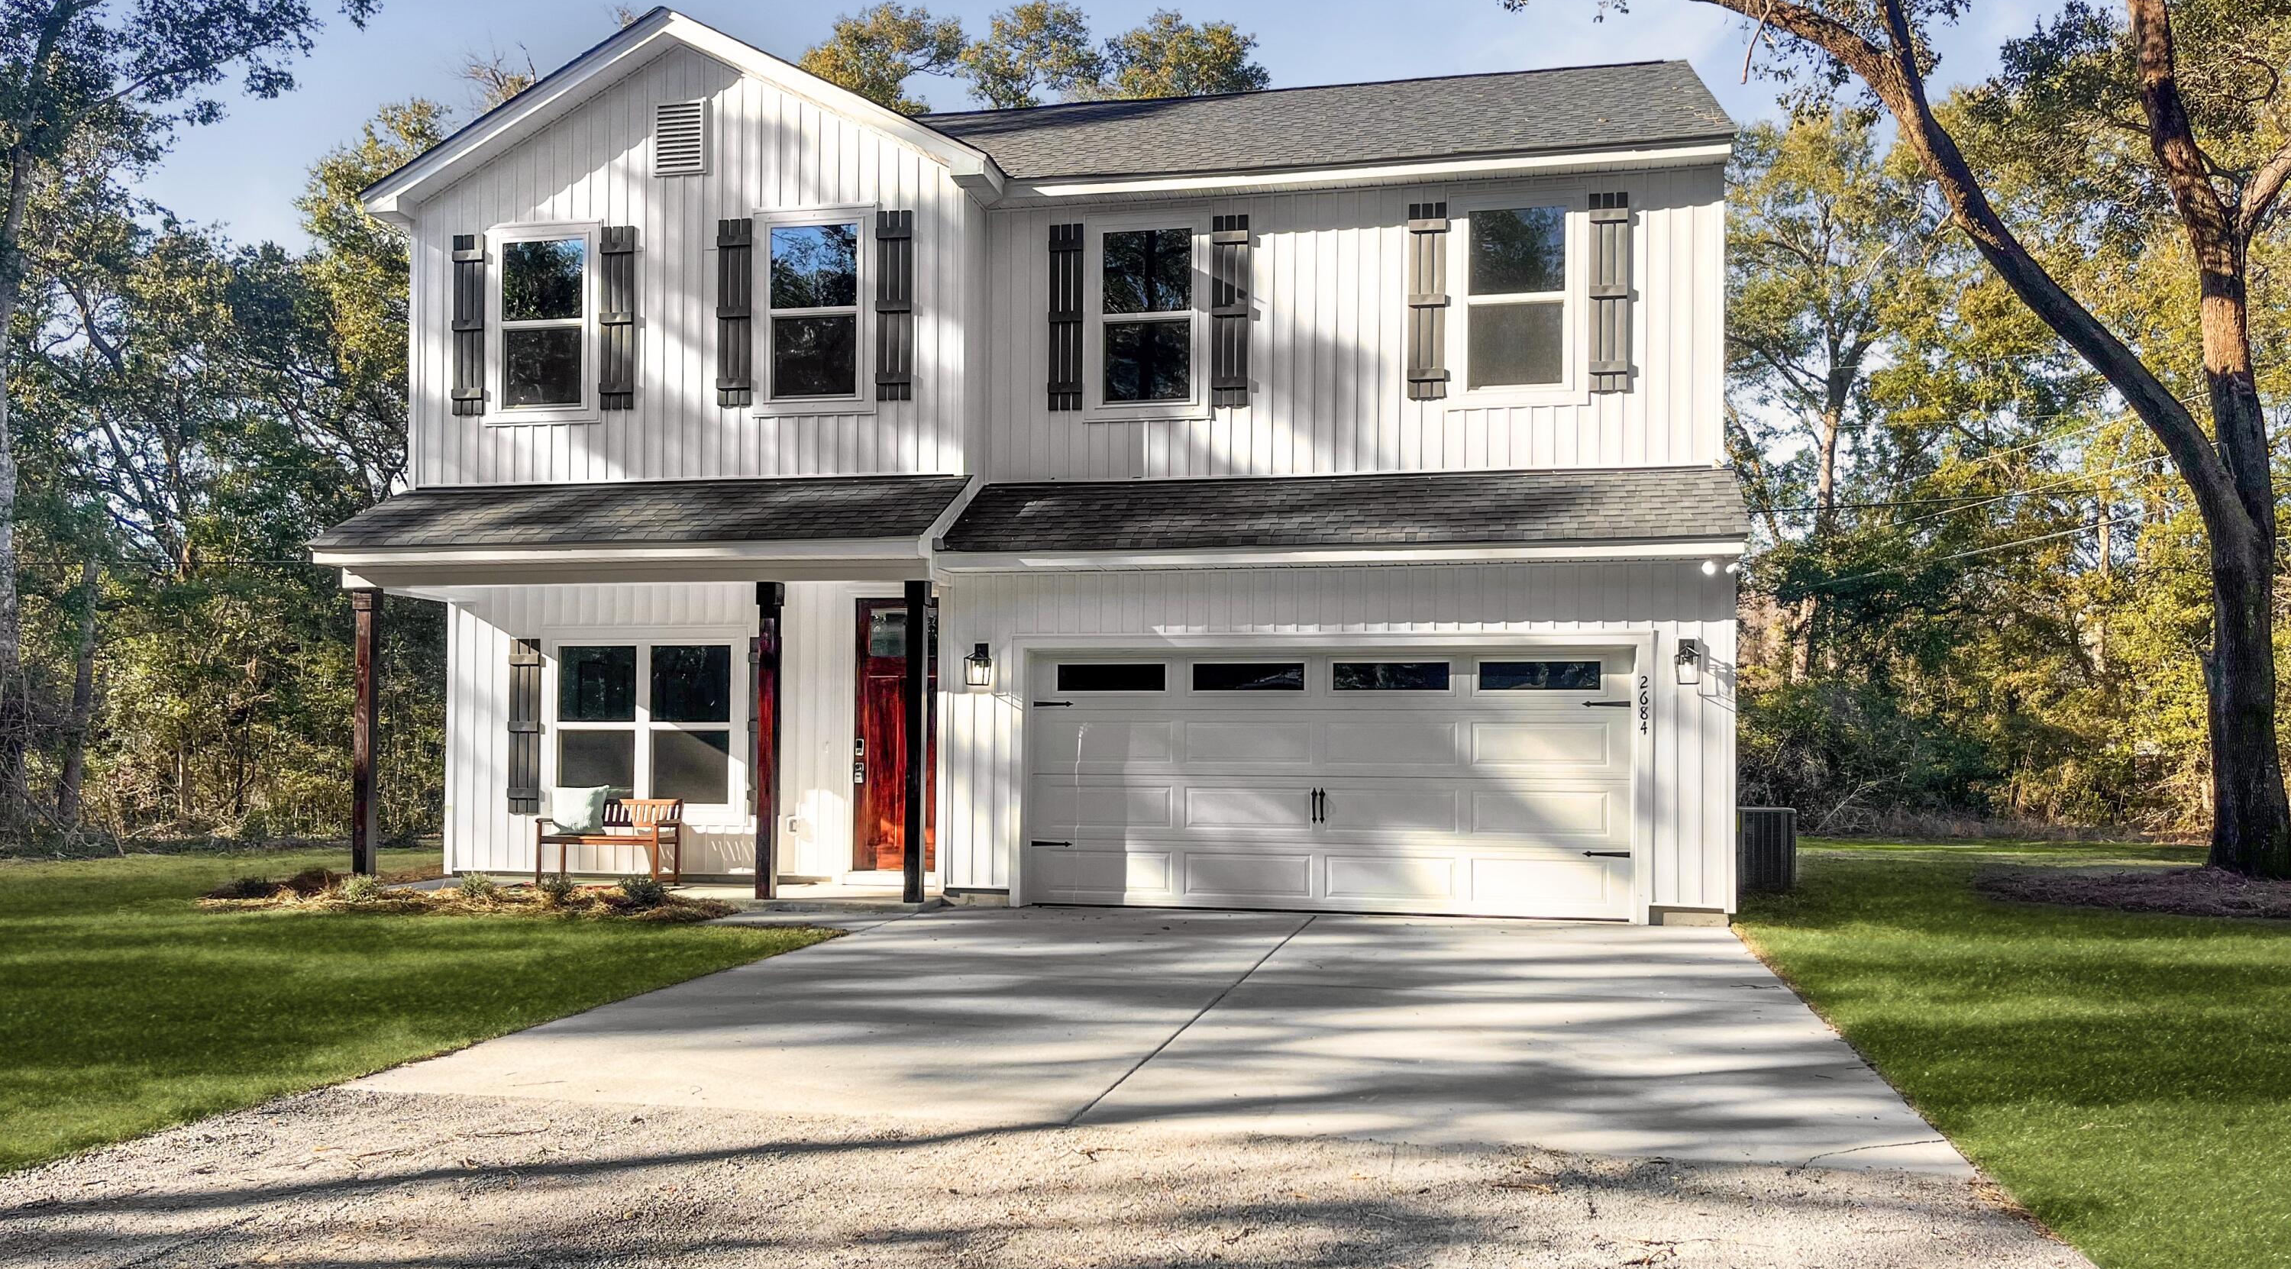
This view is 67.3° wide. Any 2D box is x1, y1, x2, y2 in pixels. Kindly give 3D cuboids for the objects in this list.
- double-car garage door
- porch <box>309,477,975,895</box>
[{"bbox_3d":[1.442,1.196,14.064,4.880,2.155,0.080,0,-2,12],"label":"double-car garage door"},{"bbox_3d":[-4.248,0.436,14.829,5.525,3.581,1.865,0,-2,12],"label":"porch"}]

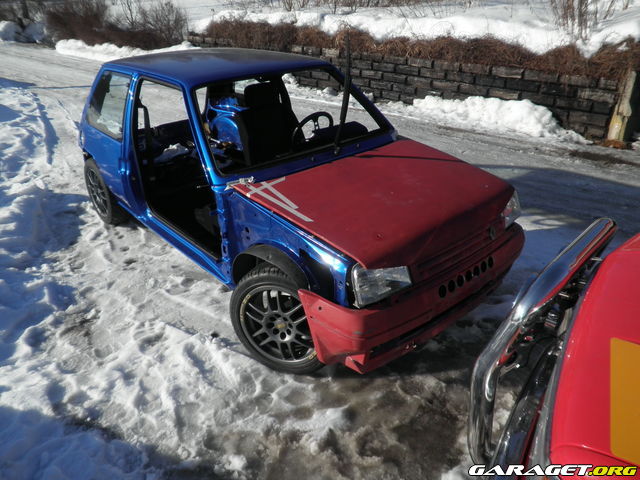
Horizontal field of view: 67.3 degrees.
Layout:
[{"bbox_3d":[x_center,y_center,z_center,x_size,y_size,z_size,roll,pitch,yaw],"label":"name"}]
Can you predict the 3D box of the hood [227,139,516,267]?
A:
[{"bbox_3d":[0.393,-0.227,2.515,1.380,0.152,0.923,-23,41,-37],"label":"hood"}]

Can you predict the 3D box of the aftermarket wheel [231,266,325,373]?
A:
[{"bbox_3d":[-0.170,0.400,2.462,0.560,0.560,0.200,12,30,21],"label":"aftermarket wheel"}]

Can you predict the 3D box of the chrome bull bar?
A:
[{"bbox_3d":[0.903,0.326,1.783,0.200,0.480,1.242,24,36,37],"label":"chrome bull bar"}]

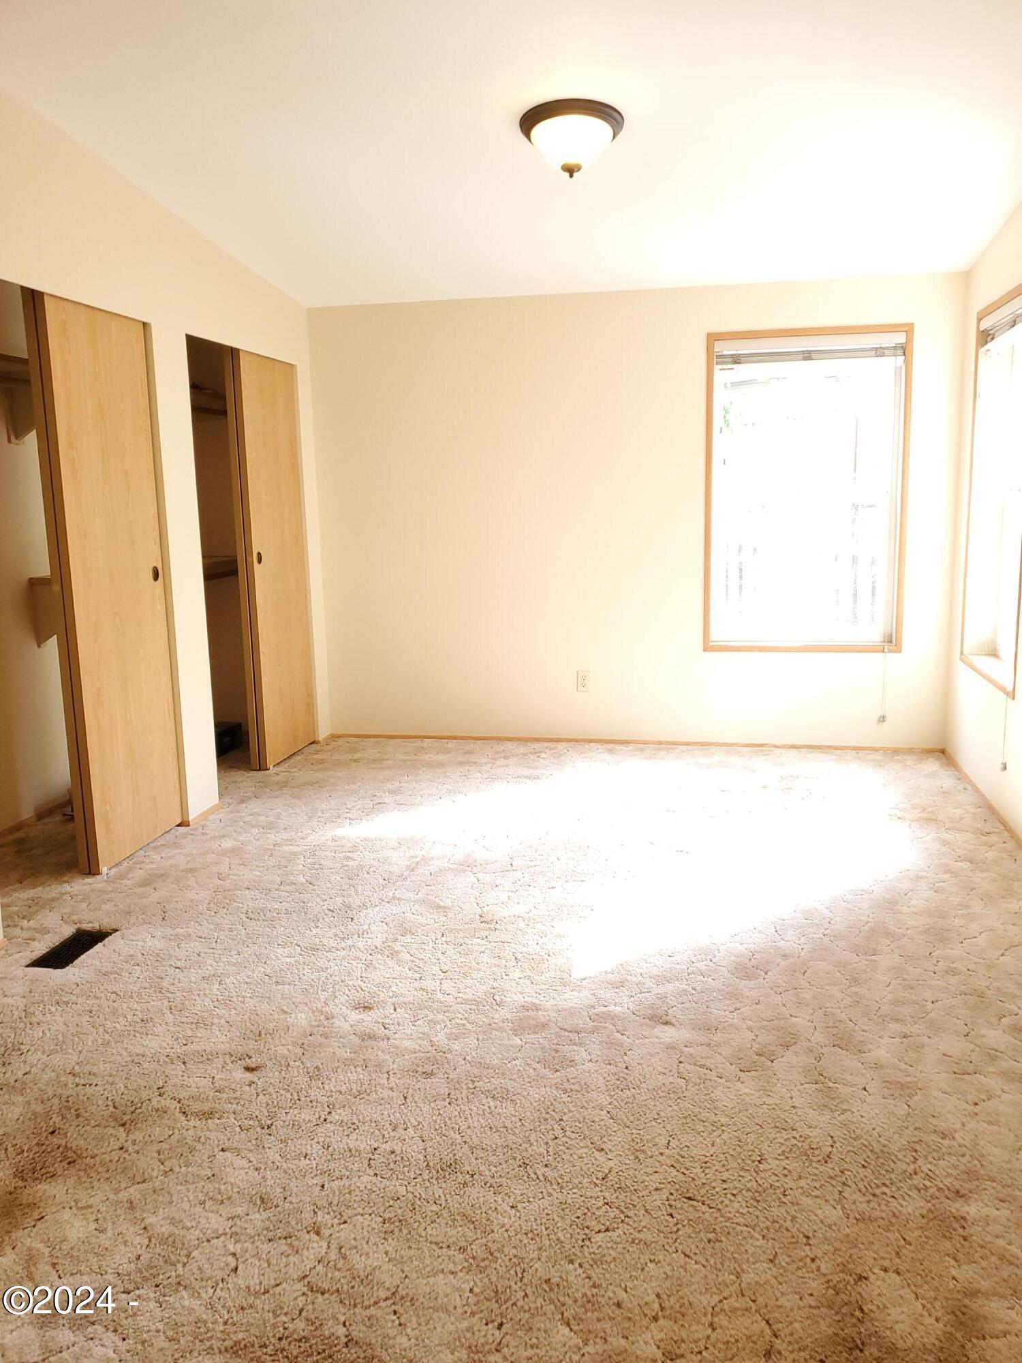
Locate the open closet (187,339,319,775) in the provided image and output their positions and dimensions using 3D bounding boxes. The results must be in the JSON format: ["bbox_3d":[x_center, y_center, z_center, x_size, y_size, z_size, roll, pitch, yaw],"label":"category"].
[{"bbox_3d":[-1.512,-0.545,5.034,0.620,2.035,1.137,1,10,11],"label":"open closet"}]

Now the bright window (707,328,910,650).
[{"bbox_3d":[1.477,-0.939,5.154,0.974,1.603,0.070,1,10,12],"label":"bright window"}]

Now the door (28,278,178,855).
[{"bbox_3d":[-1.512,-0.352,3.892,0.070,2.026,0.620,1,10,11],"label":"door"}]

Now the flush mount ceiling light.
[{"bbox_3d":[0.201,-1.756,3.391,0.344,0.170,0.344,1,4,12],"label":"flush mount ceiling light"}]

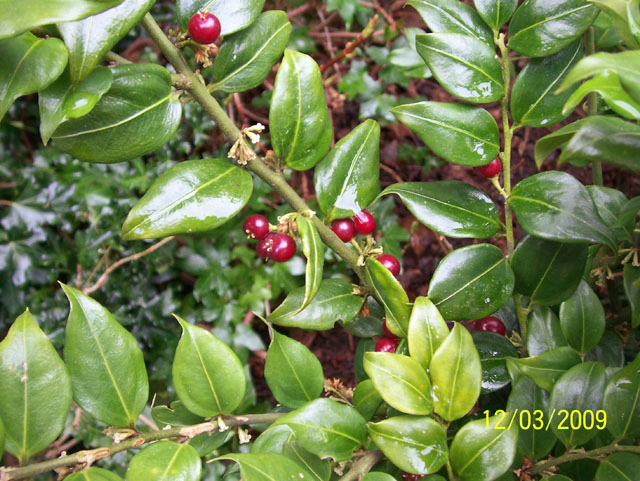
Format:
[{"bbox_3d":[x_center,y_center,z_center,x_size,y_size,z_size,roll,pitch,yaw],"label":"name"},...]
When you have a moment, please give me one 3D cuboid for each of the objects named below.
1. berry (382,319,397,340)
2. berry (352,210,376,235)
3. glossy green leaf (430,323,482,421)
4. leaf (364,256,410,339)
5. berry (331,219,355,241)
[{"bbox_3d":[0.033,0.039,0.315,0.011,0.011,0.011,0,40,0],"label":"berry"},{"bbox_3d":[0.017,-0.007,0.270,0.009,0.009,0.009,0,41,0],"label":"berry"},{"bbox_3d":[0.040,0.039,0.210,0.016,0.006,0.030,8,72,-4],"label":"glossy green leaf"},{"bbox_3d":[0.024,0.020,0.256,0.008,0.015,0.033,2,54,-52],"label":"leaf"},{"bbox_3d":[0.009,-0.004,0.267,0.009,0.009,0.009,0,41,0],"label":"berry"}]

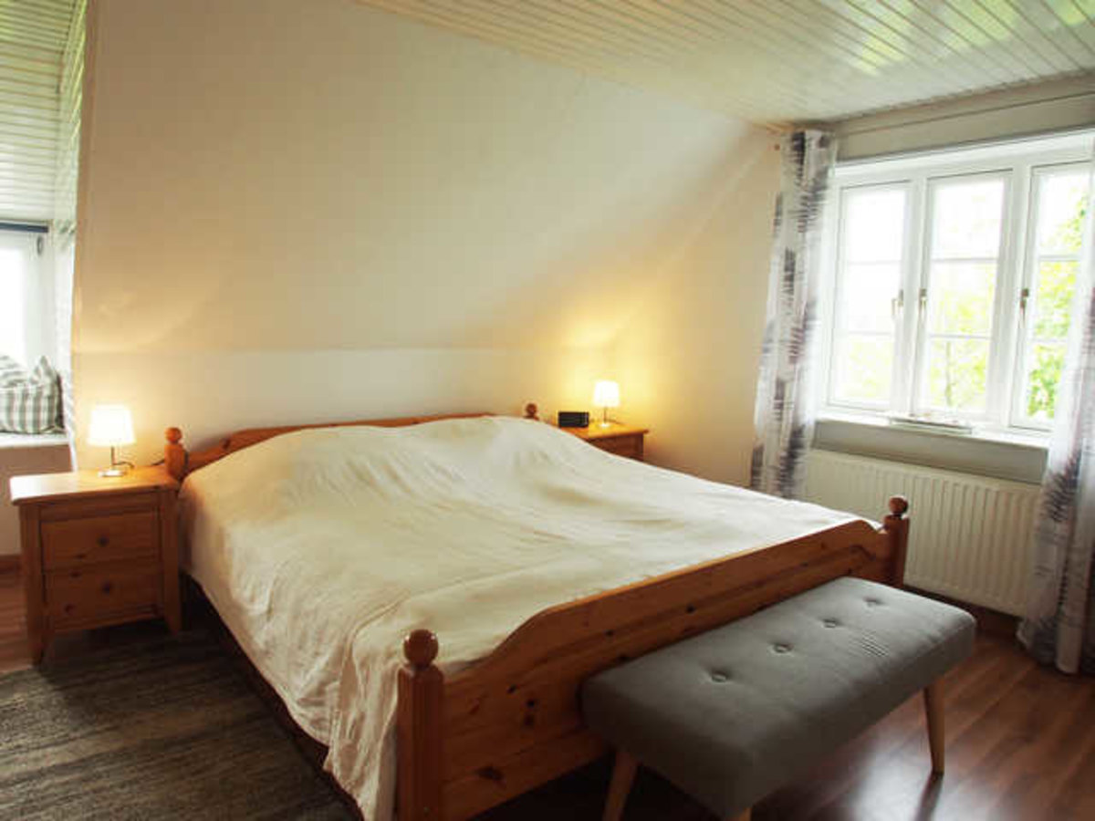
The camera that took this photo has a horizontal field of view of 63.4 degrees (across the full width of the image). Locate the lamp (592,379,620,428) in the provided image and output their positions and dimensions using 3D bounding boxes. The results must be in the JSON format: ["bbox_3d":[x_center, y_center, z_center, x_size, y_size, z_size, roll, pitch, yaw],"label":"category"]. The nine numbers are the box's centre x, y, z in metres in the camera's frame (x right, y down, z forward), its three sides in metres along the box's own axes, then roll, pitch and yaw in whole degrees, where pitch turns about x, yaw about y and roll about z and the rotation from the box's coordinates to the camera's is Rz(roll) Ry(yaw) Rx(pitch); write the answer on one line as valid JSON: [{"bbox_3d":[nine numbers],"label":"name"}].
[{"bbox_3d":[0.347,-0.044,5.244,0.165,0.268,0.165,1,7,0],"label":"lamp"}]

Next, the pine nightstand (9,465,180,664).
[{"bbox_3d":[-1.713,0.559,3.355,0.510,0.595,0.410,-4,9,-36],"label":"pine nightstand"}]

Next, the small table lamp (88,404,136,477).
[{"bbox_3d":[-1.683,0.111,3.414,0.165,0.265,0.165,-4,9,-36],"label":"small table lamp"}]

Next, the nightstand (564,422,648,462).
[{"bbox_3d":[0.251,0.418,5.140,0.510,0.595,0.410,-4,9,-39],"label":"nightstand"}]

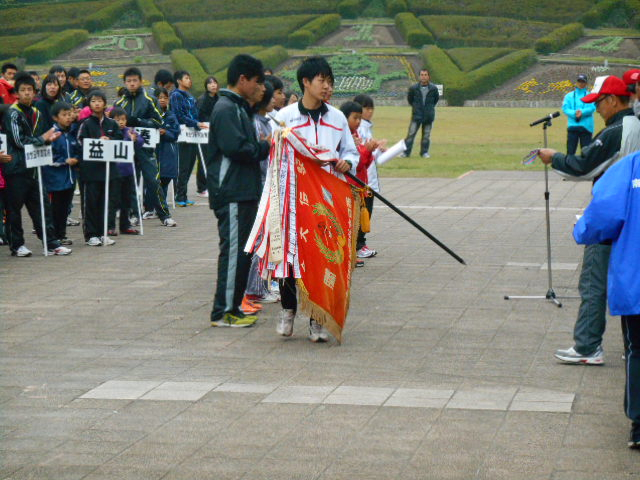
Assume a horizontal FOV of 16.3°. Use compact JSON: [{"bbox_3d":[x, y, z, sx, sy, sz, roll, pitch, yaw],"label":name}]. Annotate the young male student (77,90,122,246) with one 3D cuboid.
[{"bbox_3d":[-2.111,-0.700,21.490,0.440,1.451,0.340,-1,4,-20],"label":"young male student"}]

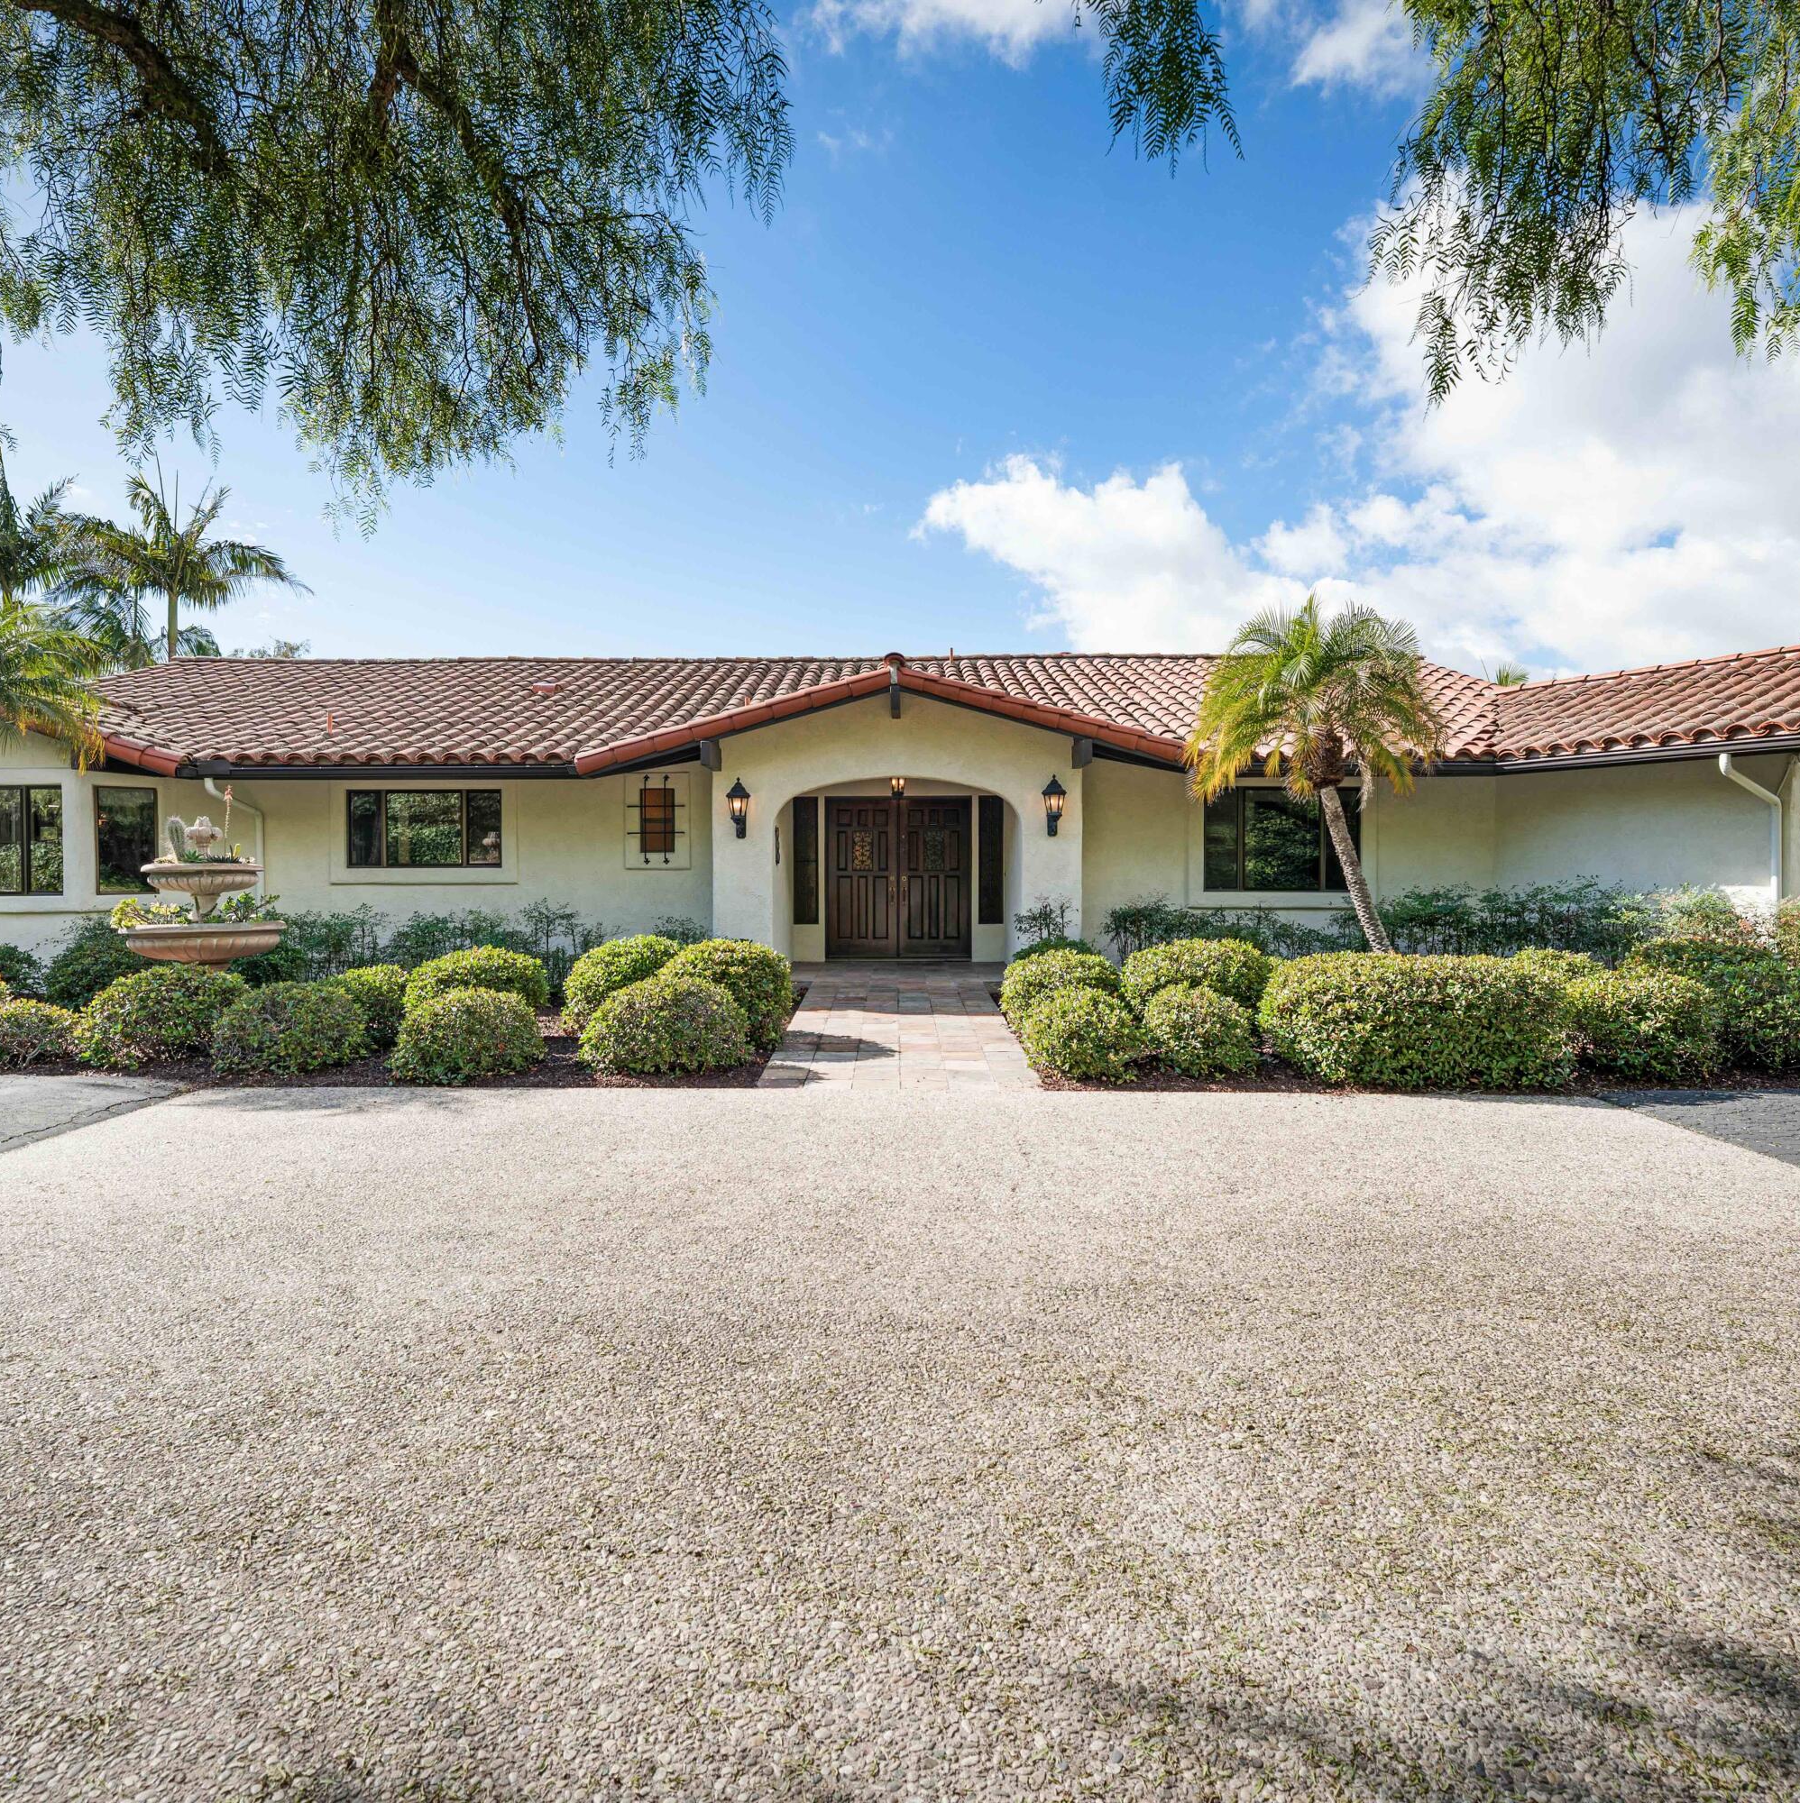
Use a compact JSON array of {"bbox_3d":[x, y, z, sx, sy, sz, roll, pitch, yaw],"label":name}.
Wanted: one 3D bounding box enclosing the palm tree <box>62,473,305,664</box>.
[{"bbox_3d":[-18.000,-4.800,26.300,5.100,11.500,5.100,0,0,0],"label":"palm tree"}]

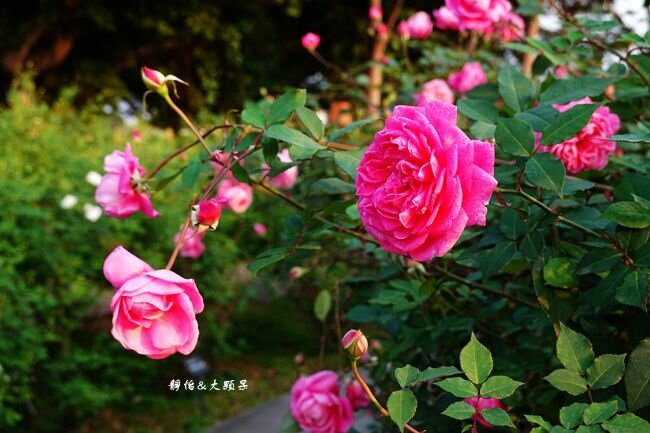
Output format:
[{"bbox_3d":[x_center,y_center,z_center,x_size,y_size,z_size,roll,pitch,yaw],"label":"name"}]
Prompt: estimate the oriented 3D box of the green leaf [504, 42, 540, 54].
[{"bbox_3d":[0.205,-0.175,0.920,0.039,0.009,0.020,20,38,16],"label":"green leaf"}]

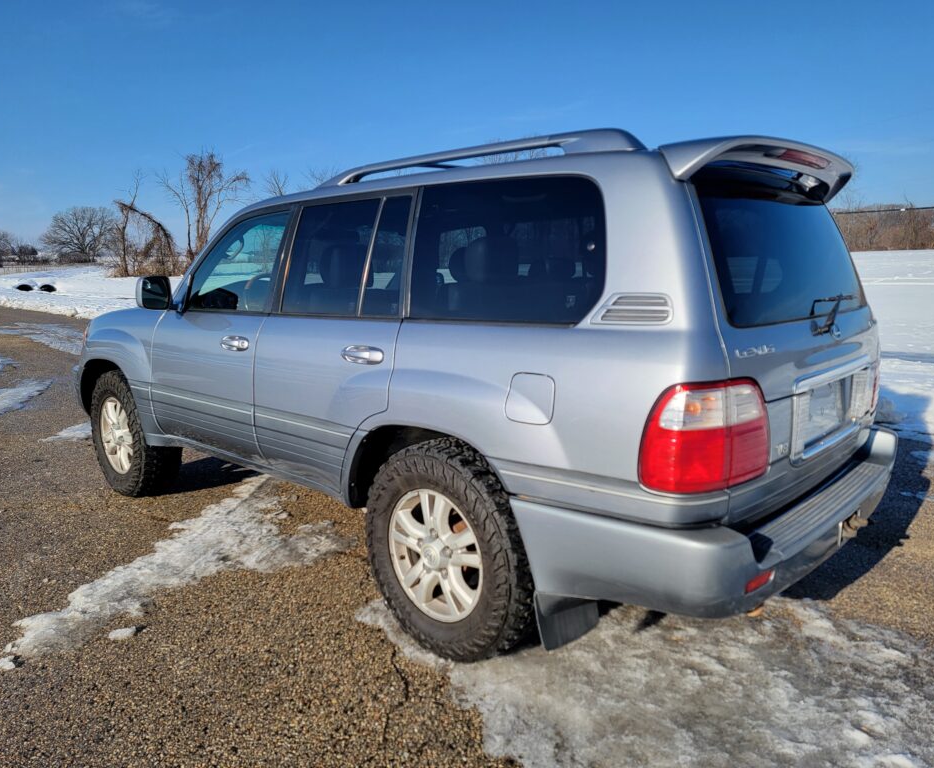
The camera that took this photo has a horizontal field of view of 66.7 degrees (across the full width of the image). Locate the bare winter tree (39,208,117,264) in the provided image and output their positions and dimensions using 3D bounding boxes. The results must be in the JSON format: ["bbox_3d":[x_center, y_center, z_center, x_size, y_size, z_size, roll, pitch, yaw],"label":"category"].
[{"bbox_3d":[-76.606,-29.380,140.000,13.500,11.000,13.000,-6,11,-29],"label":"bare winter tree"}]

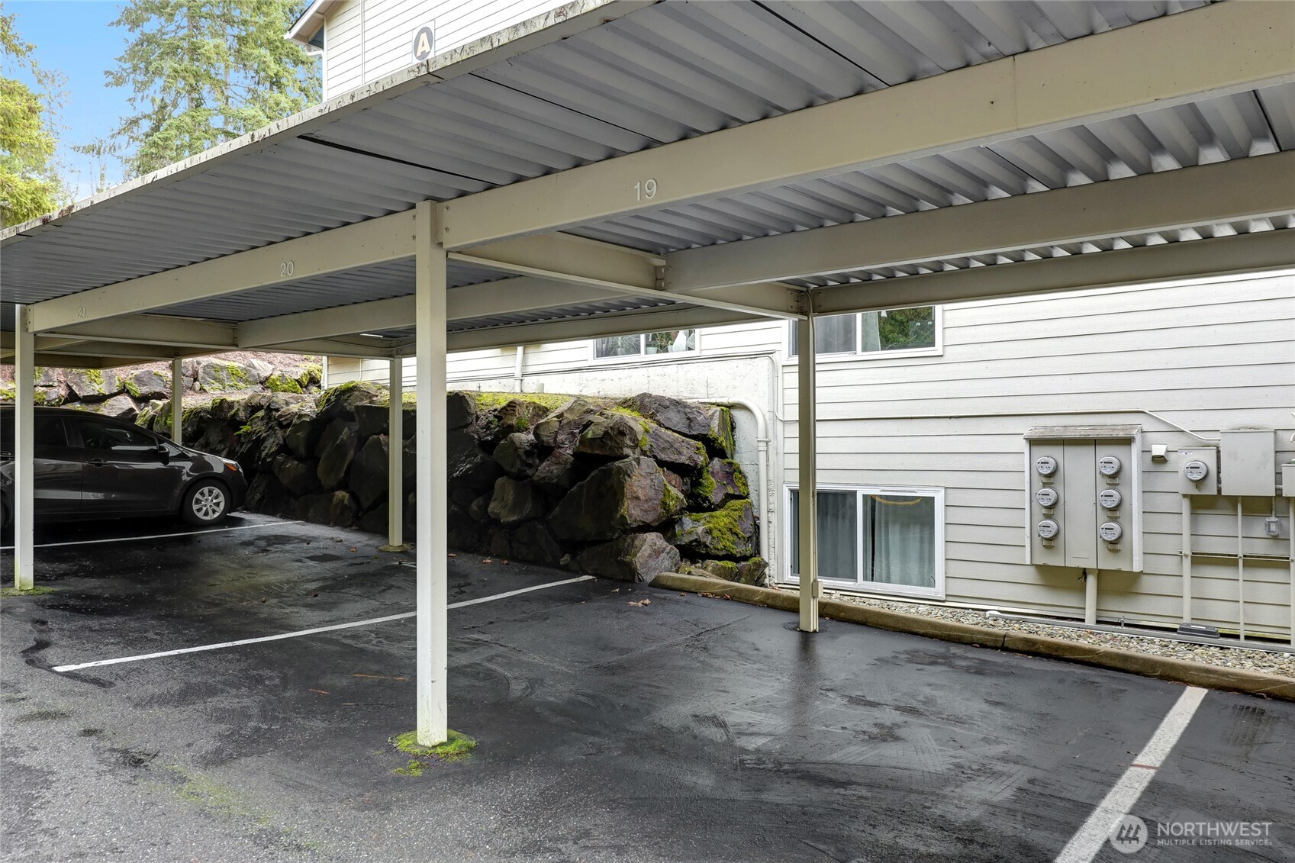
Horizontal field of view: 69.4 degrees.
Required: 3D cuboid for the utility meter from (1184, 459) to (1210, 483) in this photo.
[{"bbox_3d":[3.960,0.288,6.748,0.165,0.165,0.120,-1,-1,39],"label":"utility meter"}]

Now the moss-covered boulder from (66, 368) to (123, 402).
[{"bbox_3d":[-10.543,-0.886,17.800,0.970,0.610,0.650,0,-1,9],"label":"moss-covered boulder"}]

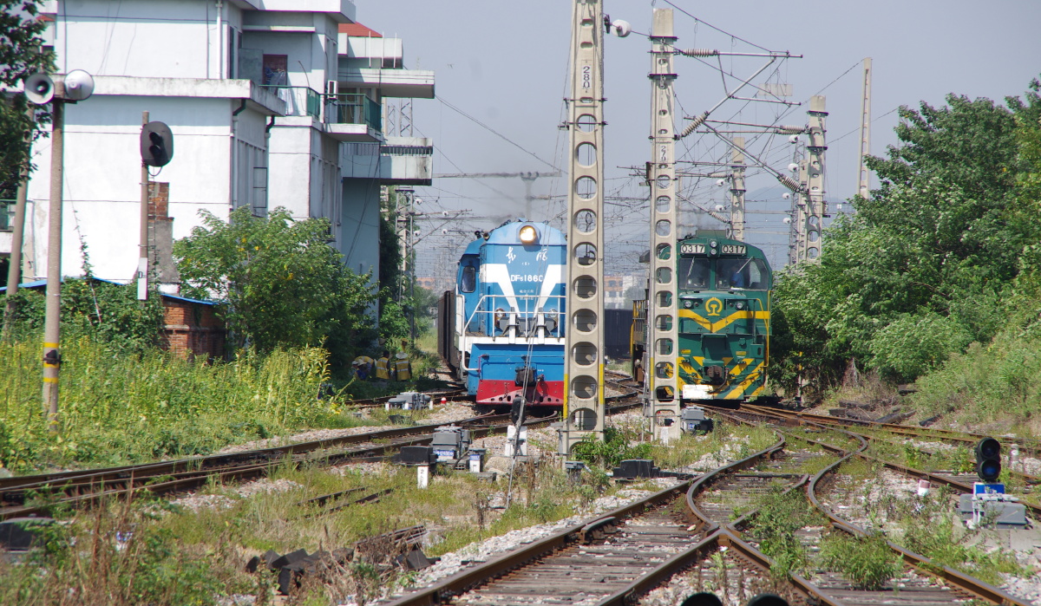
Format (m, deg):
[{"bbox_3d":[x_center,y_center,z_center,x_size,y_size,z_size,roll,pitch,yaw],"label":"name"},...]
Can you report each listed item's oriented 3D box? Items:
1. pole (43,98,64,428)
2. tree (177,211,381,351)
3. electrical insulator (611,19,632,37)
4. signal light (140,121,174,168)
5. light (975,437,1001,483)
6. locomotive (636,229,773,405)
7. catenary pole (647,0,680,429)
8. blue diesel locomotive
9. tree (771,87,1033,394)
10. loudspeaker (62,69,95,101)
[{"bbox_3d":[-6.714,-0.375,84.000,0.220,5.560,0.220,2,0,0],"label":"pole"},{"bbox_3d":[-6.427,-0.068,153.000,5.300,4.900,4.800,0,0,0],"label":"tree"},{"bbox_3d":[1.443,-3.920,83.300,0.280,0.260,0.320,0,0,7],"label":"electrical insulator"},{"bbox_3d":[-8.152,-3.565,131.000,0.730,1.030,0.500,0,0,10],"label":"signal light"},{"bbox_3d":[4.934,1.655,61.500,0.260,0.490,0.360,0,0,-4],"label":"light"},{"bbox_3d":[5.100,0.470,168.300,3.200,4.660,18.600,0,0,-1],"label":"locomotive"},{"bbox_3d":[2.888,-1.574,117.000,0.600,8.650,0.320,0,0,0],"label":"catenary pole"},{"bbox_3d":[-0.170,0.310,153.300,3.200,4.660,18.600,0,0,-2],"label":"blue diesel locomotive"},{"bbox_3d":[10.284,-1.634,157.000,7.000,8.200,6.500,0,0,0],"label":"tree"},{"bbox_3d":[-6.365,-3.139,84.100,0.440,0.450,0.400,0,0,7],"label":"loudspeaker"}]

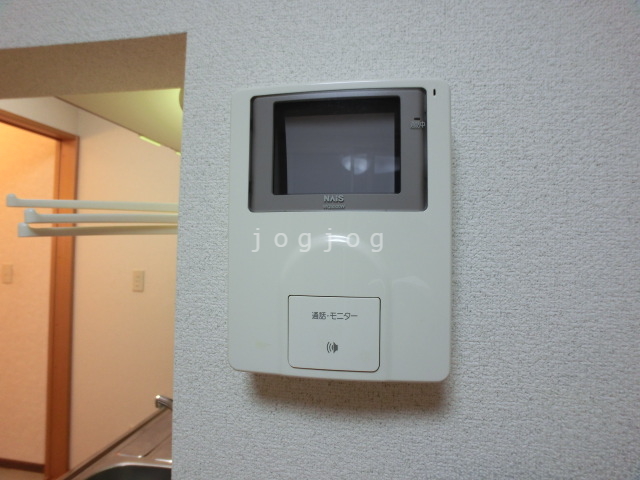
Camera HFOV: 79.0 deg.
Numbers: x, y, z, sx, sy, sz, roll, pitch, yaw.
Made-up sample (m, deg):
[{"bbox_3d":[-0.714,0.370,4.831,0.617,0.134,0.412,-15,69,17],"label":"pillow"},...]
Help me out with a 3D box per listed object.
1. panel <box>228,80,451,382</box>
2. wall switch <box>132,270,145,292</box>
[{"bbox_3d":[0.013,-0.007,0.298,0.164,0.218,0.045,0,-1,10],"label":"panel"},{"bbox_3d":[-1.022,0.235,2.190,0.070,0.120,0.012,1,-1,10],"label":"wall switch"}]

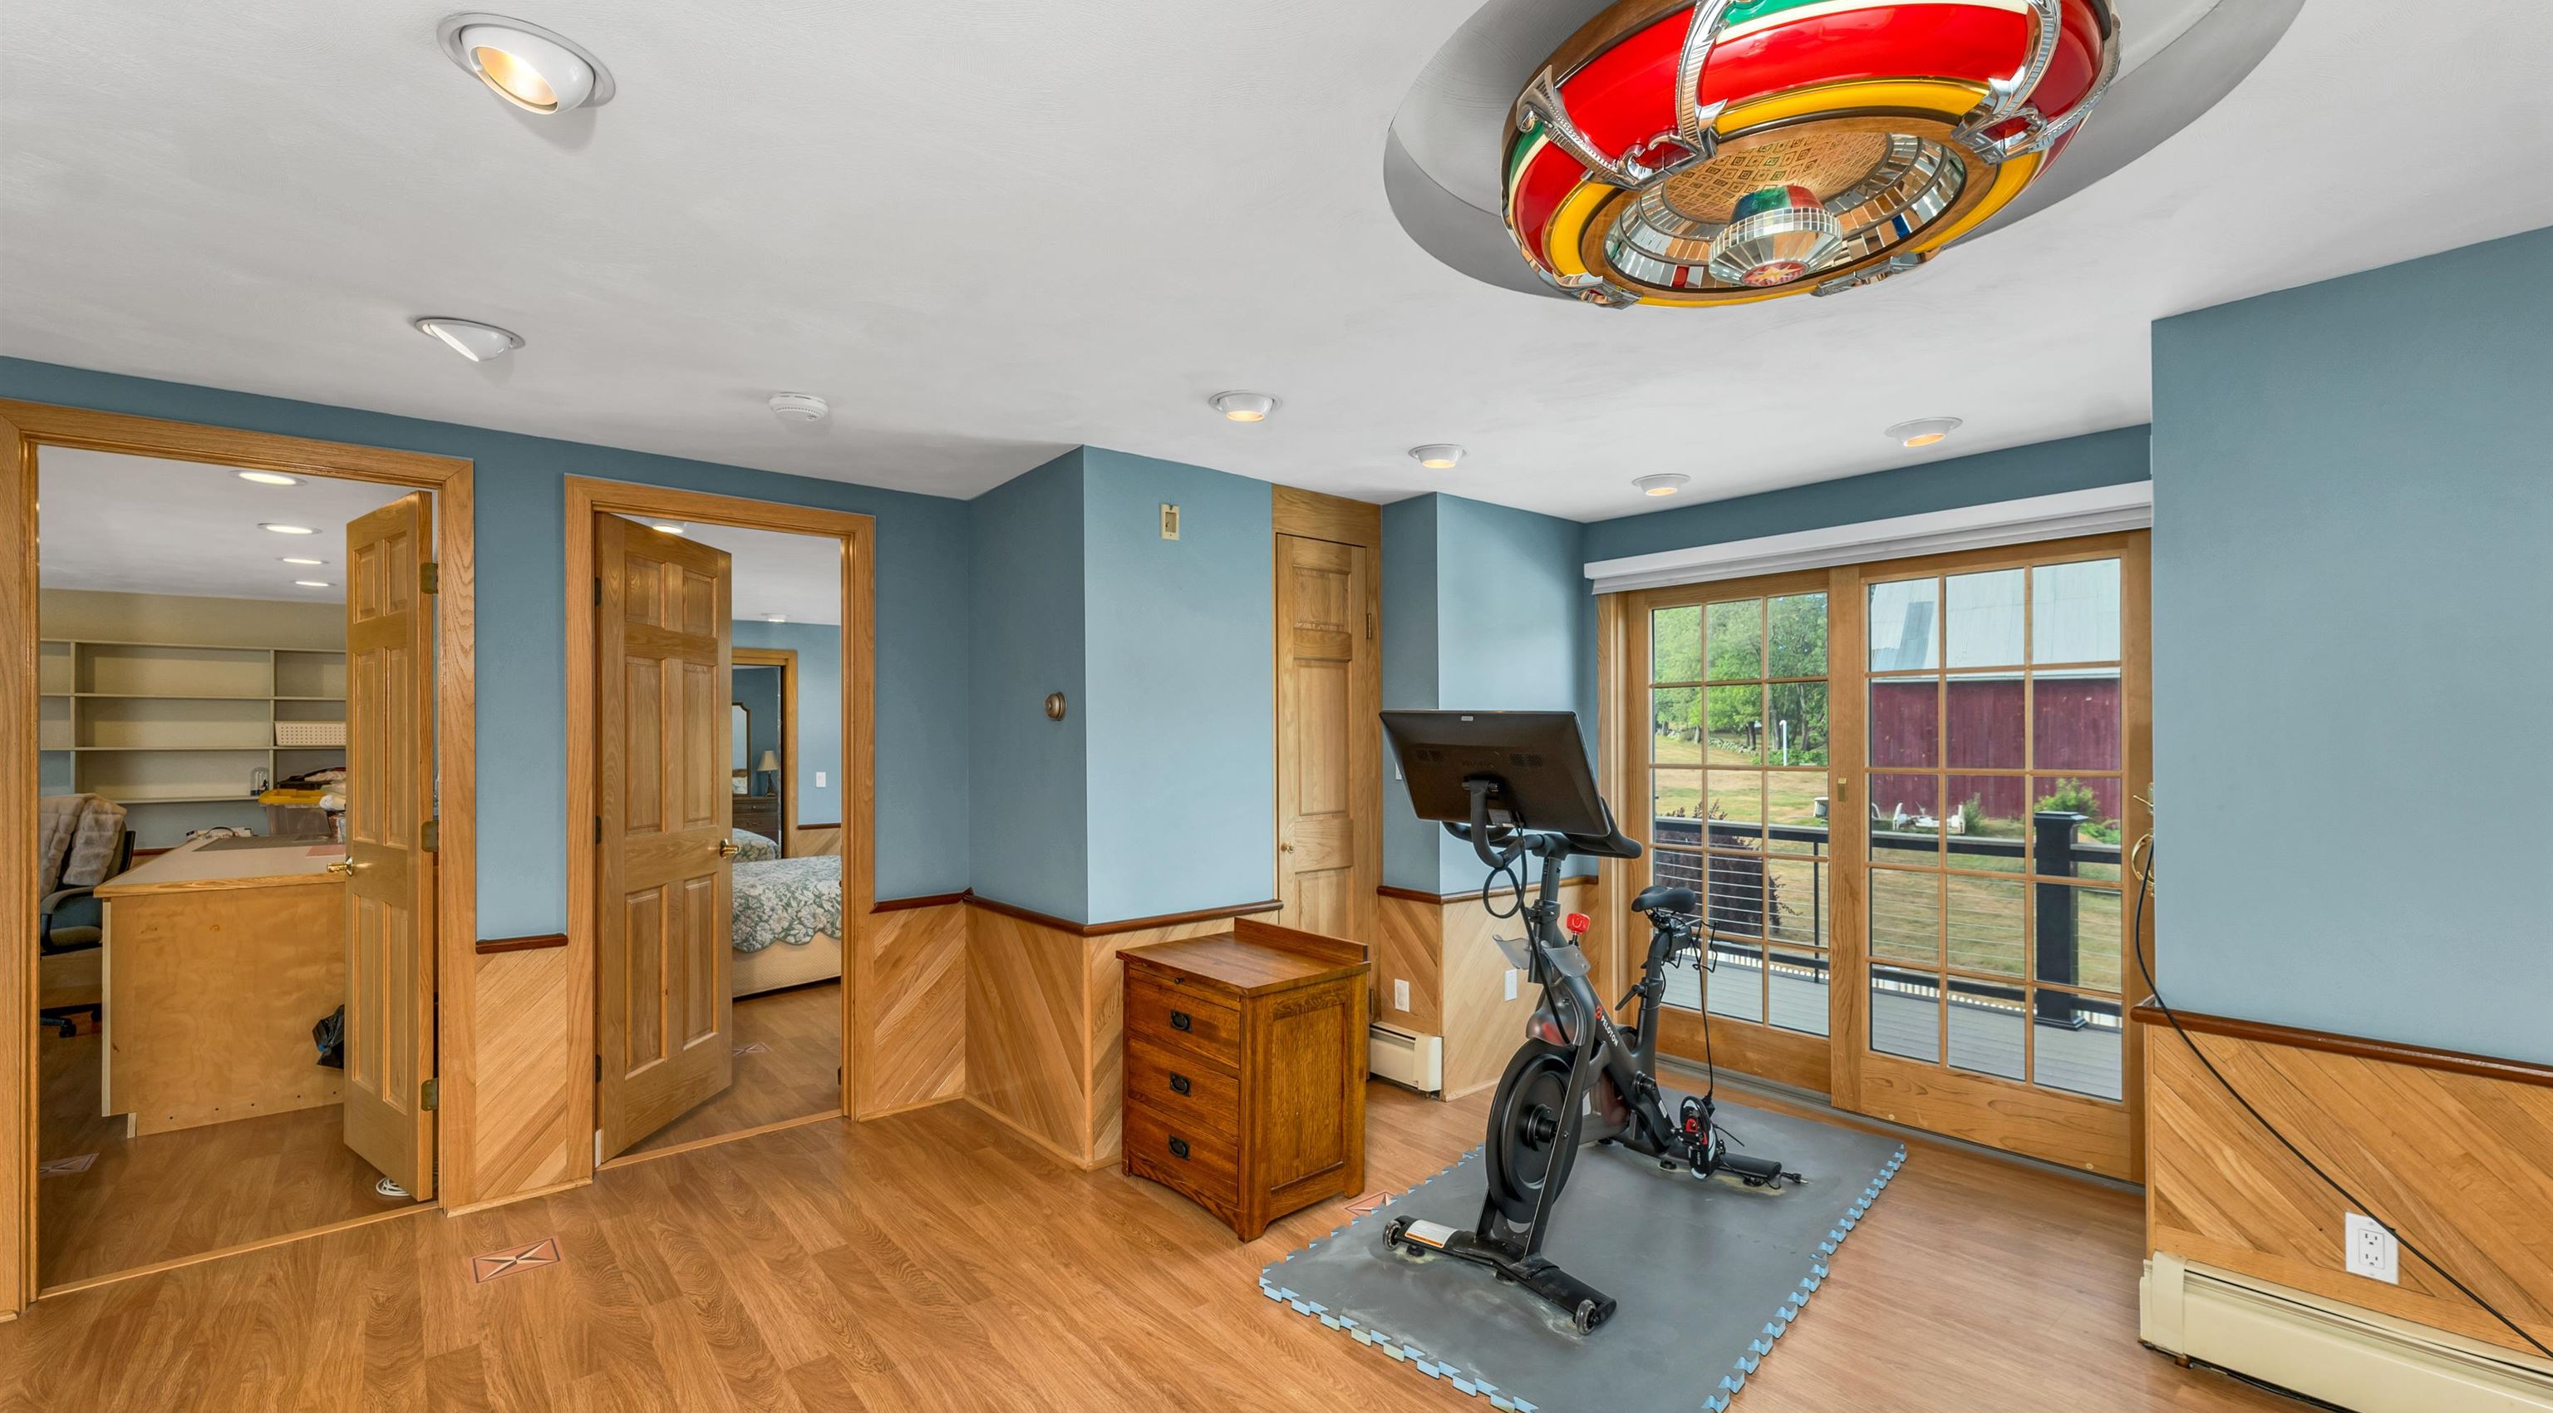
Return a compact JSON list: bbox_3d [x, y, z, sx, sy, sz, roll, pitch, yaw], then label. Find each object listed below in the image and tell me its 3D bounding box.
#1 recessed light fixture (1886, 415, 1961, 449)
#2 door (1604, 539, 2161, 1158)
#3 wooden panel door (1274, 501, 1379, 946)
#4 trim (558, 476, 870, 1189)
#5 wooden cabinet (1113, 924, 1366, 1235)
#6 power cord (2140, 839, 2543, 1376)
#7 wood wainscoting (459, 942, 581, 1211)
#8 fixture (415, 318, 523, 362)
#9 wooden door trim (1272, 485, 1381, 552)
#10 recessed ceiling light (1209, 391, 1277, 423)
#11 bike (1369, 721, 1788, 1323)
[{"bbox_3d":[1.910,-0.798,2.934,0.200,0.060,0.200,0,-1,-39],"label":"recessed light fixture"},{"bbox_3d":[2.020,0.441,3.448,0.110,1.945,1.755,0,-1,-43],"label":"door"},{"bbox_3d":[0.191,0.337,3.779,0.552,2.246,0.080,1,-1,-39],"label":"wooden panel door"},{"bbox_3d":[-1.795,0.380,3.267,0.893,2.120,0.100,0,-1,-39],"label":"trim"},{"bbox_3d":[-0.106,1.062,2.981,0.465,0.730,0.600,0,-1,-42],"label":"wooden cabinet"},{"bbox_3d":[2.180,0.742,2.081,0.220,0.927,0.584,0,-1,-43],"label":"power cord"},{"bbox_3d":[-2.210,1.060,2.907,0.237,0.753,0.040,0,-1,-39],"label":"wood wainscoting"},{"bbox_3d":[-1.770,-0.790,2.178,0.200,0.060,0.200,0,-1,-39],"label":"fixture"},{"bbox_3d":[0.202,-0.714,3.840,0.563,0.173,0.045,0,-1,-39],"label":"wooden door trim"},{"bbox_3d":[-0.082,-0.792,2.678,0.200,0.060,0.200,0,-1,0],"label":"recessed ceiling light"},{"bbox_3d":[0.888,0.705,2.780,1.280,1.390,0.580,1,-1,-45],"label":"bike"}]

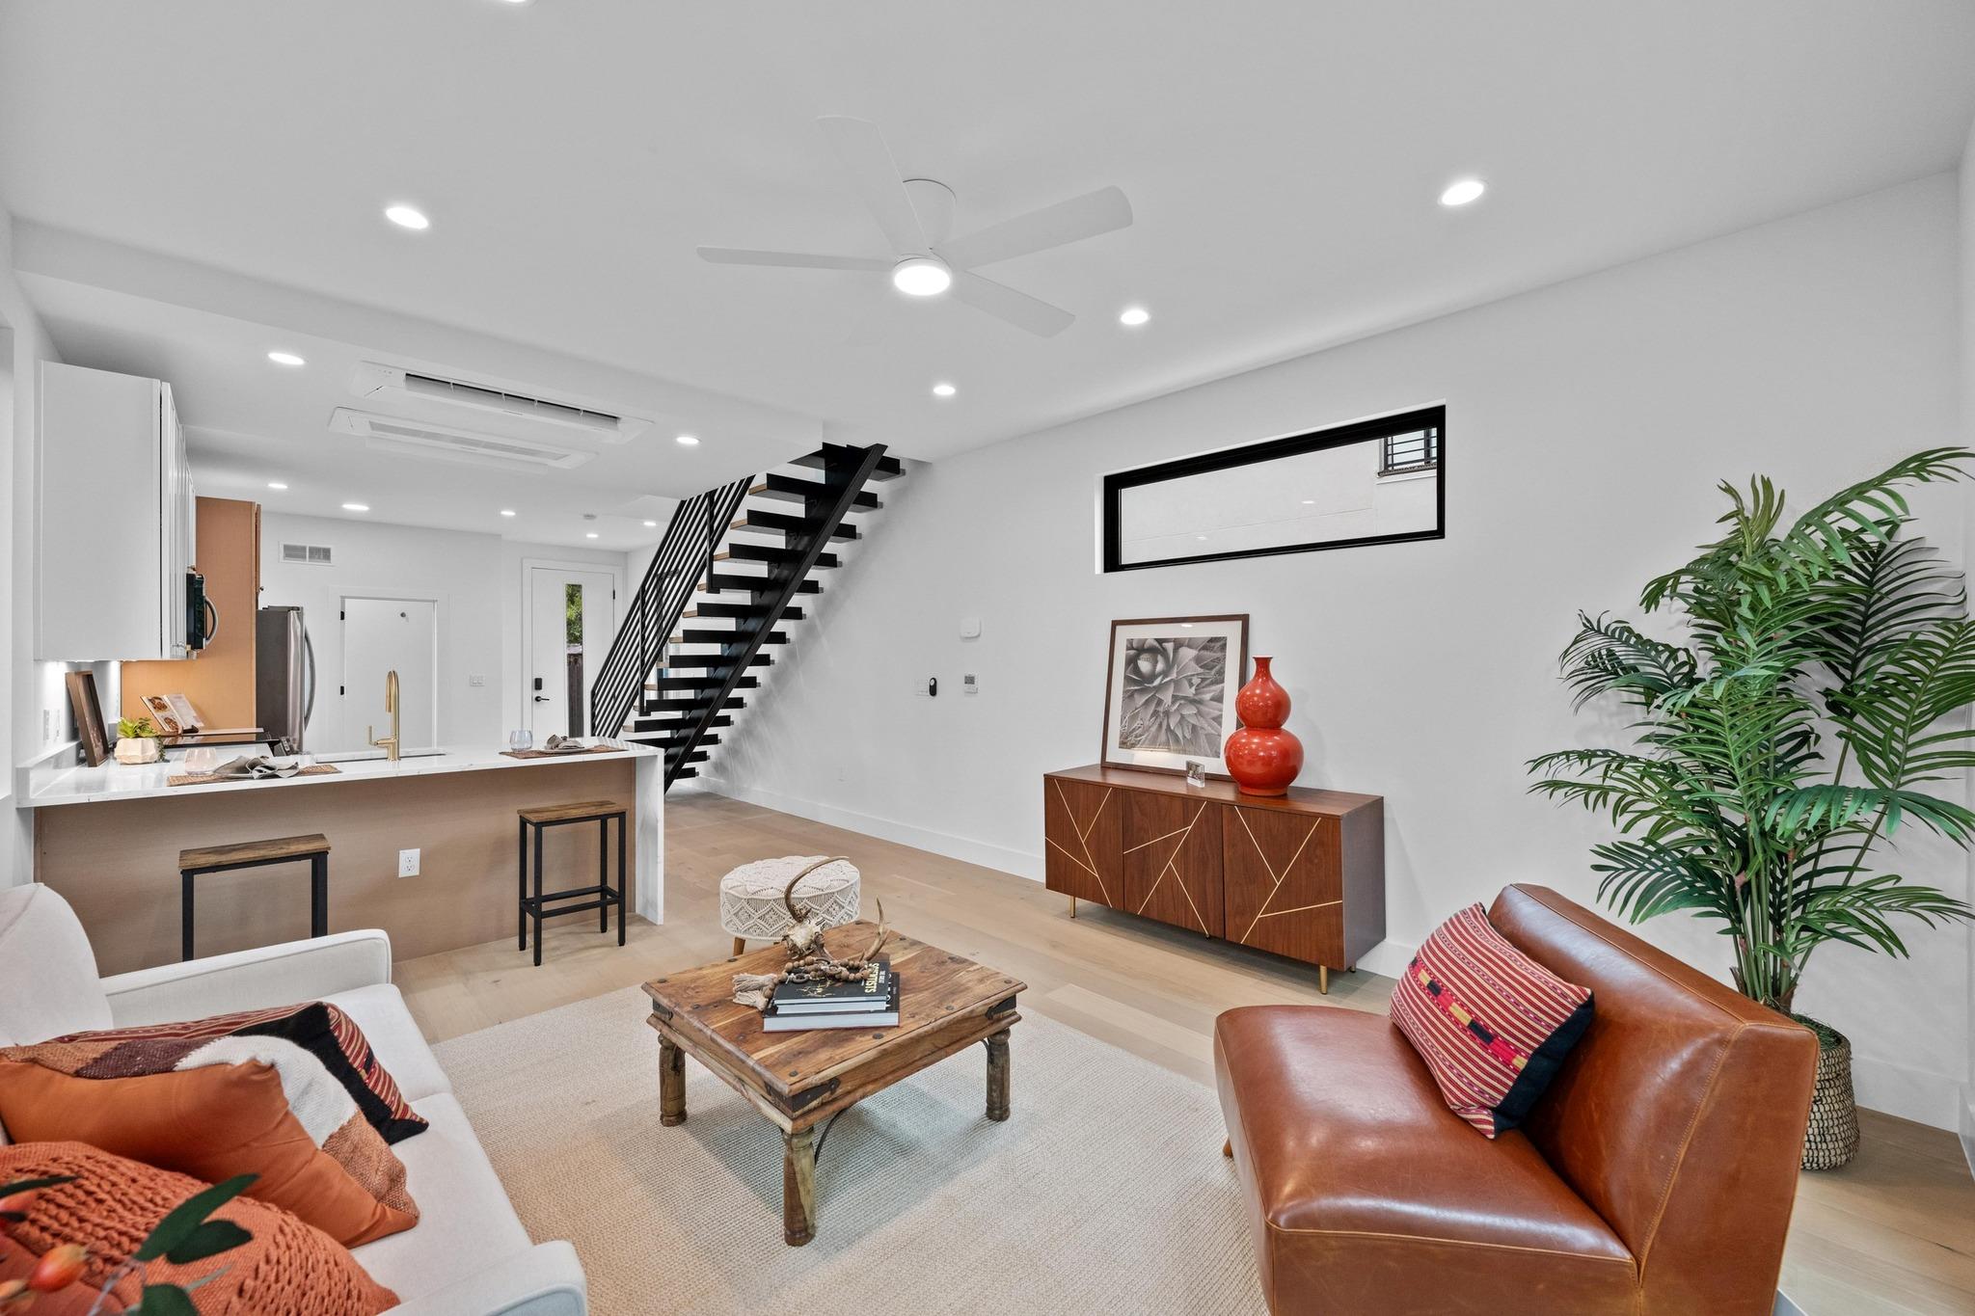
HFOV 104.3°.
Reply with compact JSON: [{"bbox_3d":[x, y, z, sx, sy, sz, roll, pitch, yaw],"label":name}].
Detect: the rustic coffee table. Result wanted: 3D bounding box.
[{"bbox_3d":[-0.468,1.193,2.330,0.810,0.400,0.835,0,0,-44],"label":"rustic coffee table"}]

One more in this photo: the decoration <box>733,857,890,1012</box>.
[{"bbox_3d":[-0.530,0.800,2.302,0.425,0.370,0.306,0,0,12],"label":"decoration"}]

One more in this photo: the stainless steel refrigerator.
[{"bbox_3d":[-5.682,0.514,5.733,0.919,1.759,0.889,0,0,-44],"label":"stainless steel refrigerator"}]

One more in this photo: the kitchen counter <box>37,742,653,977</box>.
[{"bbox_3d":[-2.808,0.933,3.640,2.124,0.921,1.047,0,0,-44],"label":"kitchen counter"}]

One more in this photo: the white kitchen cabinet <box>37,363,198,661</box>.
[{"bbox_3d":[-4.464,-0.545,4.043,0.337,1.103,3.092,0,0,-44],"label":"white kitchen cabinet"}]

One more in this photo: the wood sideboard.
[{"bbox_3d":[1.011,1.014,3.750,0.435,0.759,1.581,0,0,-44],"label":"wood sideboard"}]

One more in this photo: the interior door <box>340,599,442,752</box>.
[{"bbox_3d":[-6.080,0.395,7.843,0.761,1.996,0.049,0,0,-44],"label":"interior door"}]

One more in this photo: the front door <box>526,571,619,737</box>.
[{"bbox_3d":[-5.051,0.168,9.383,0.909,2.430,0.054,0,0,-44],"label":"front door"}]

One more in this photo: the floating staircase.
[{"bbox_3d":[-2.189,-0.079,6.541,1.008,2.944,4.199,0,0,-44],"label":"floating staircase"}]

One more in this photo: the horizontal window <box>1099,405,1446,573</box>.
[{"bbox_3d":[1.310,-0.783,3.882,0.119,0.578,1.818,0,0,-44],"label":"horizontal window"}]

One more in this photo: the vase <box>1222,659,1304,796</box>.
[{"bbox_3d":[1.272,0.313,3.527,0.366,0.652,0.366,0,0,-44],"label":"vase"}]

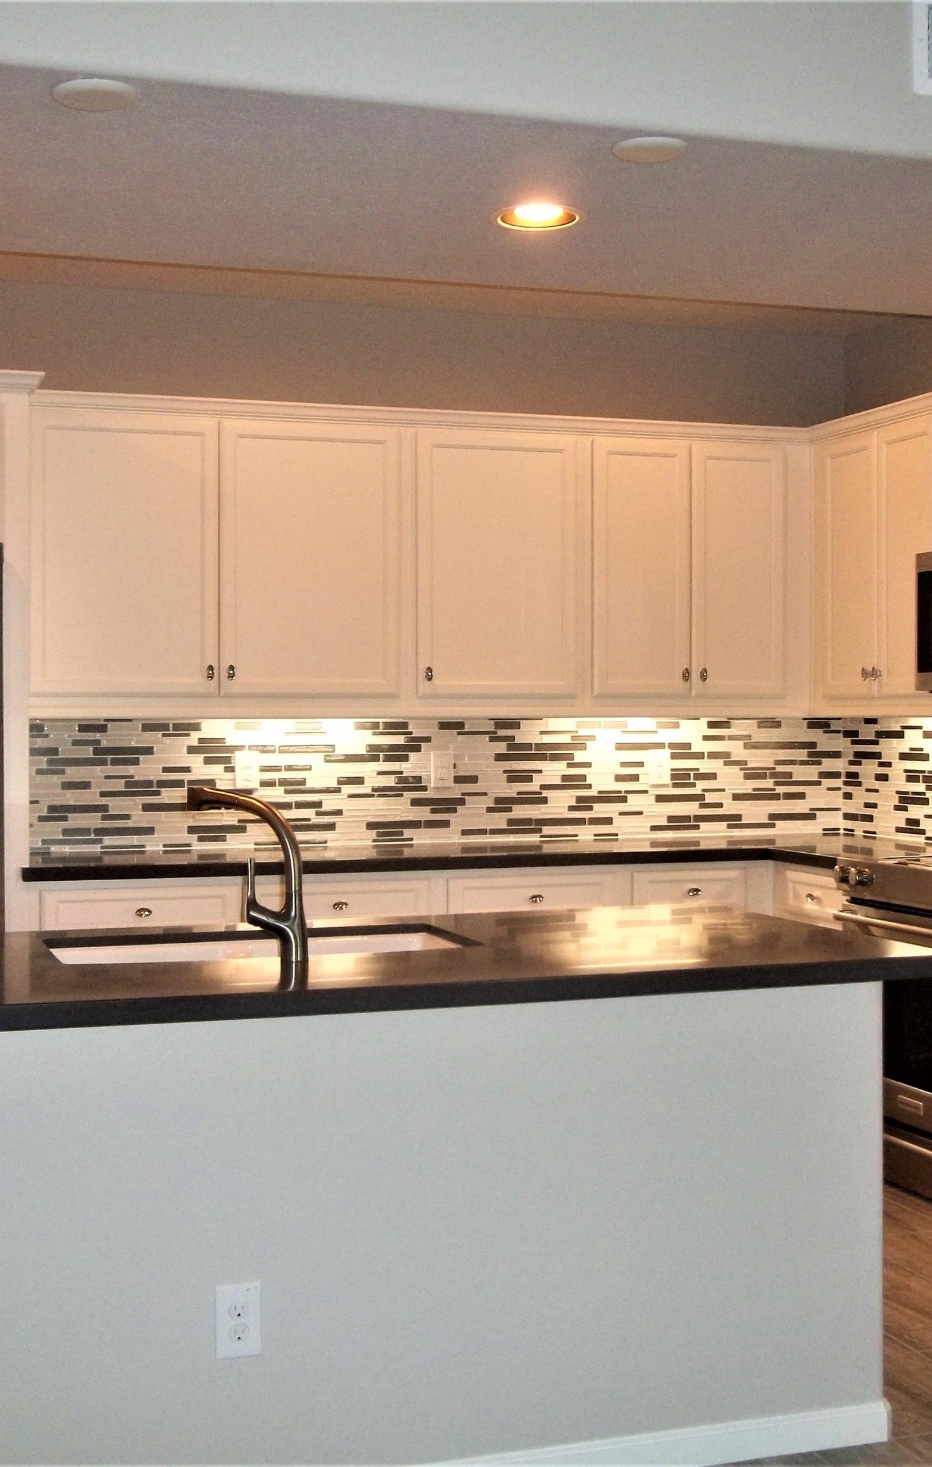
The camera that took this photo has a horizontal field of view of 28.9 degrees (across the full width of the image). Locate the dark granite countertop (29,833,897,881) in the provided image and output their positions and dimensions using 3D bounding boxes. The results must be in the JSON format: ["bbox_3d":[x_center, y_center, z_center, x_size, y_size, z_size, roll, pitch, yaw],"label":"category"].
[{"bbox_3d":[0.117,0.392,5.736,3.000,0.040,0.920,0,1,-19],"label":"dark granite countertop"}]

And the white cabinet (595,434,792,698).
[{"bbox_3d":[0.709,-0.548,6.240,0.735,0.887,0.335,0,1,-19],"label":"white cabinet"}]

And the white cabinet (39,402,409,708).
[{"bbox_3d":[-0.798,-0.544,5.724,1.170,0.898,0.335,0,1,-19],"label":"white cabinet"}]

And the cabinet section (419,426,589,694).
[{"bbox_3d":[0.074,-0.552,6.120,0.609,0.872,0.337,0,1,-19],"label":"cabinet section"}]

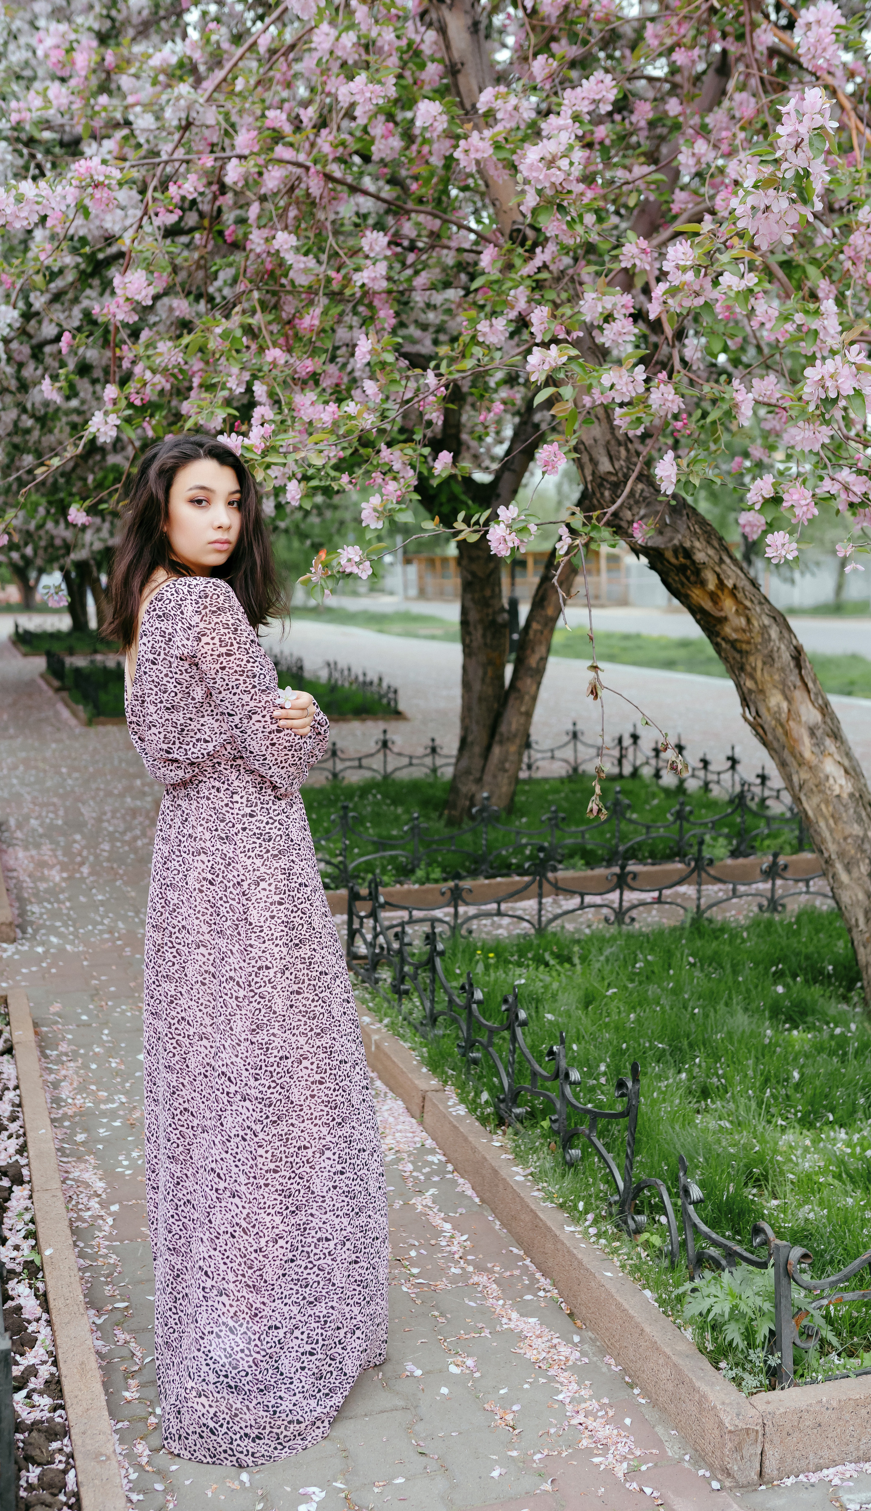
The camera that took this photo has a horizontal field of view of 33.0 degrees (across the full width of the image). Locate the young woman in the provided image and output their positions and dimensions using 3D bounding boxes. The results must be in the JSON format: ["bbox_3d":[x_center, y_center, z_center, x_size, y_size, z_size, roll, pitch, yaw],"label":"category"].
[{"bbox_3d":[-0.314,0.301,2.499,0.420,1.657,0.430,-3,8,-25],"label":"young woman"}]

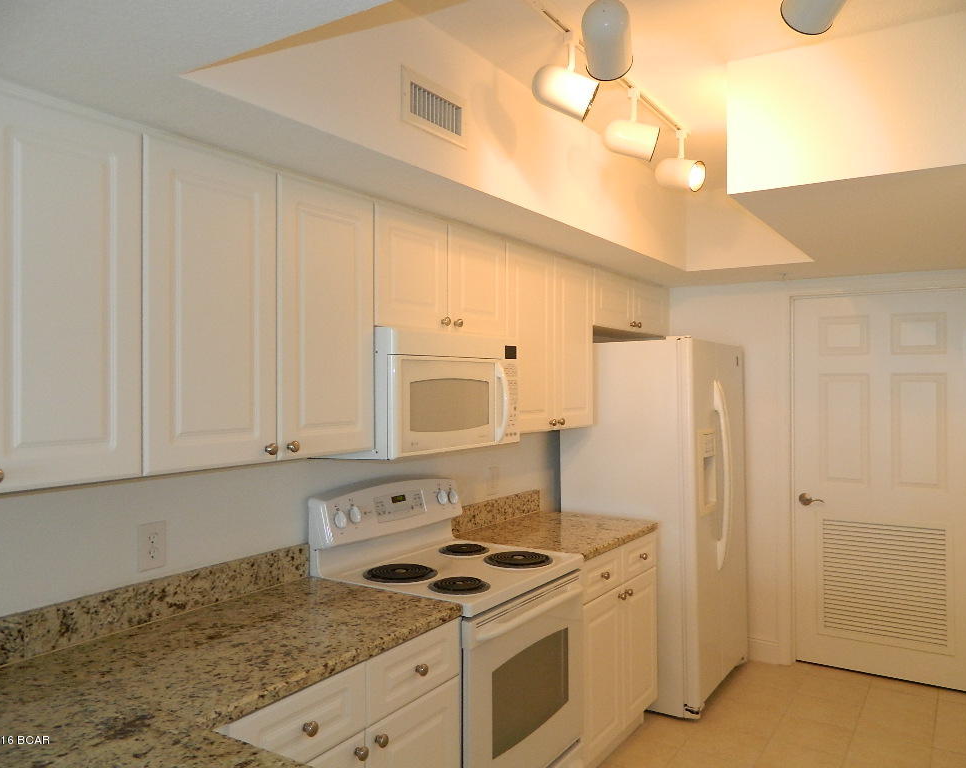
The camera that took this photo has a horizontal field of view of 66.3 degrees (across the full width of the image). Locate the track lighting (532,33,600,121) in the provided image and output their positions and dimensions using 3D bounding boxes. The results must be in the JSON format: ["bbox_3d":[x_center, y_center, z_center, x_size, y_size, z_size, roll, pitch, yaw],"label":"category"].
[{"bbox_3d":[0.228,-0.847,2.041,0.187,0.242,0.113,0,0,1],"label":"track lighting"}]

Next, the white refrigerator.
[{"bbox_3d":[0.939,0.675,3.939,0.740,1.755,0.900,0,0,34],"label":"white refrigerator"}]

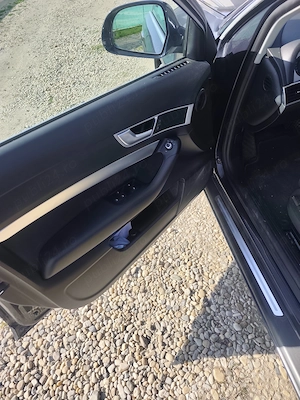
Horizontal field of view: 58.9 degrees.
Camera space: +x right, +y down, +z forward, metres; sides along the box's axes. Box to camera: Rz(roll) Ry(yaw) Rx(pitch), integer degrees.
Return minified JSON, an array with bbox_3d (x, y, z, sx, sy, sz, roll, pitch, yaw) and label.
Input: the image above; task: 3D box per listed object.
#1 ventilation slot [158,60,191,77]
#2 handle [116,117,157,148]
[{"bbox_3d":[0.066,-0.354,0.715,0.017,0.013,0.130,32,53,27],"label":"ventilation slot"},{"bbox_3d":[-0.038,-0.179,0.698,0.032,0.055,0.150,32,46,27],"label":"handle"}]

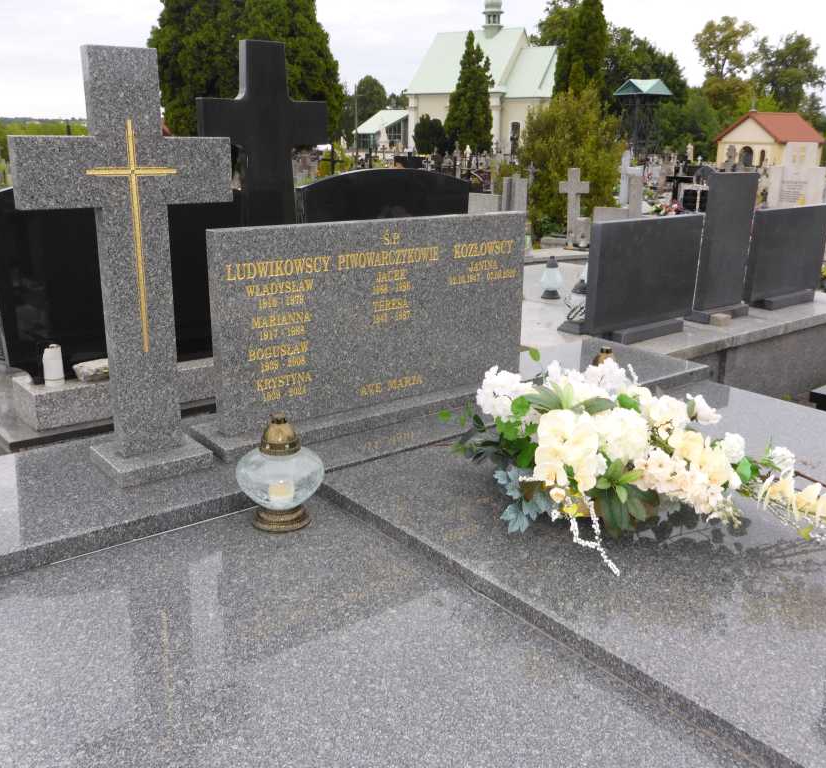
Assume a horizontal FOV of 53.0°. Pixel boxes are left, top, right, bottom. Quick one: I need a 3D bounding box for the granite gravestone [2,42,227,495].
[{"bbox_3d":[-0.854,-0.354,2.583,0.646,1.293,0.283,-12,21,-37],"label":"granite gravestone"}]

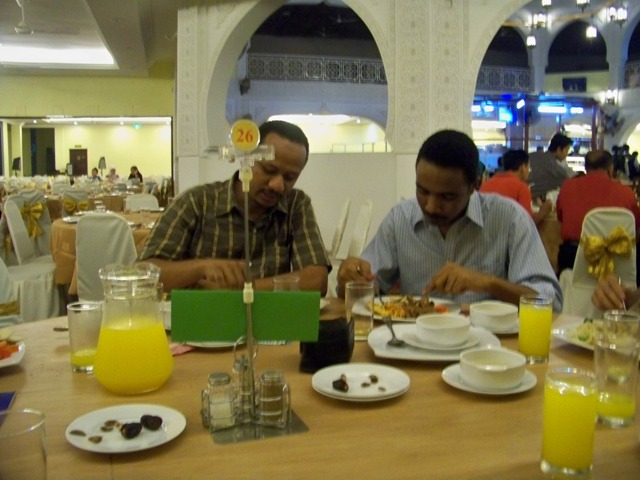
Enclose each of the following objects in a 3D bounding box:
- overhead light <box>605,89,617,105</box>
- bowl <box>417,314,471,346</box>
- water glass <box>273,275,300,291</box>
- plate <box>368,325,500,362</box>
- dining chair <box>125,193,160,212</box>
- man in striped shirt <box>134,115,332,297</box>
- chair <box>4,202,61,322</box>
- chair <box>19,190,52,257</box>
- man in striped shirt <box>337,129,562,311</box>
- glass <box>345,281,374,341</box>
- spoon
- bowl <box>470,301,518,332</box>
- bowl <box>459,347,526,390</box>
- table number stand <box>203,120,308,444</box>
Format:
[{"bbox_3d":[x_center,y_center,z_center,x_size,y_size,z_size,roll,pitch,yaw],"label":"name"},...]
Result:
[{"bbox_3d":[9.285,-4.587,19.500,0.380,0.500,0.360,0,7,0],"label":"overhead light"},{"bbox_3d":[0.268,0.195,1.332,0.116,0.046,0.118,1,7,0],"label":"bowl"},{"bbox_3d":[-0.076,0.150,1.403,0.062,0.127,0.062,0,7,0],"label":"water glass"},{"bbox_3d":[0.233,0.216,1.263,0.265,0.026,0.265,0,7,0],"label":"plate"},{"bbox_3d":[-1.570,0.036,5.444,0.420,0.885,0.520,-2,7,-17],"label":"dining chair"},{"bbox_3d":[-0.256,0.296,1.796,0.550,1.270,0.720,0,7,-6],"label":"man in striped shirt"},{"bbox_3d":[-1.934,0.170,4.171,0.530,0.910,0.450,0,7,-10],"label":"chair"},{"bbox_3d":[-3.315,-0.139,7.036,0.440,0.890,0.520,-1,7,-9],"label":"chair"},{"bbox_3d":[0.355,0.302,1.749,0.600,1.240,0.680,1,7,11],"label":"man in striped shirt"},{"bbox_3d":[0.089,0.166,1.416,0.066,0.128,0.066,1,7,0],"label":"glass"},{"bbox_3d":[0.159,0.199,1.333,0.036,0.025,0.180,-1,10,-4],"label":"spoon"},{"bbox_3d":[0.416,0.182,1.453,0.115,0.045,0.115,0,7,0],"label":"bowl"},{"bbox_3d":[0.291,0.223,1.024,0.110,0.052,0.110,0,7,0],"label":"bowl"},{"bbox_3d":[-0.100,0.052,0.920,0.148,0.461,0.120,-1,7,-20],"label":"table number stand"}]

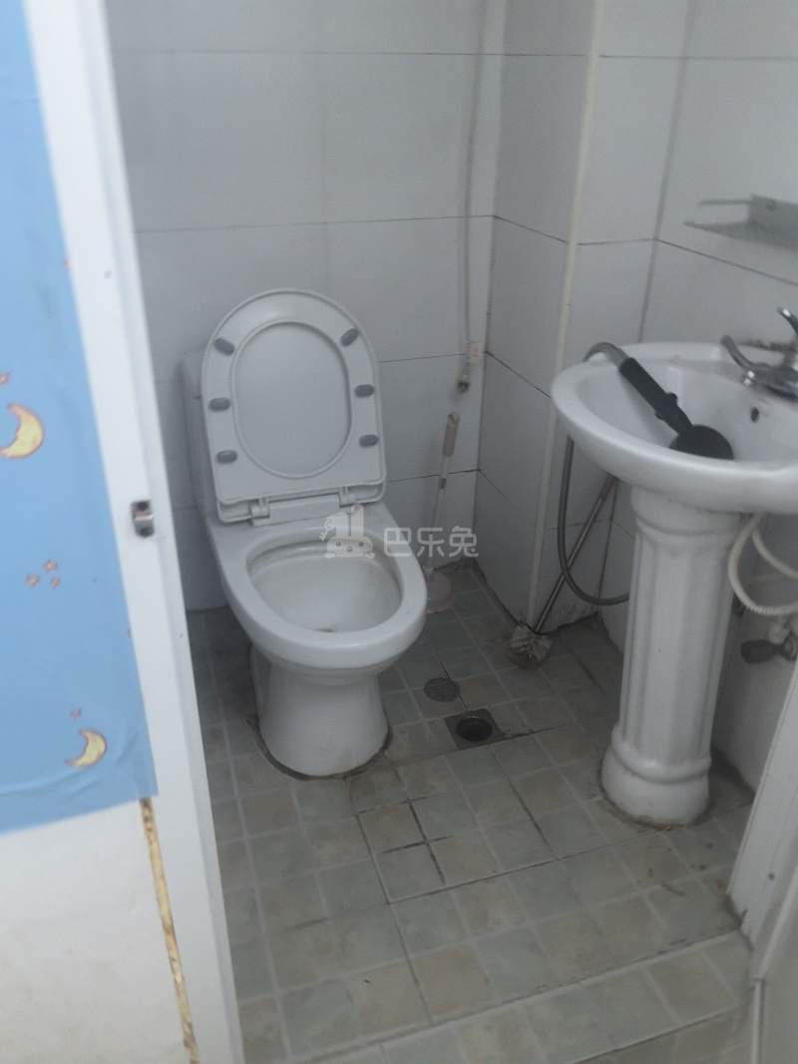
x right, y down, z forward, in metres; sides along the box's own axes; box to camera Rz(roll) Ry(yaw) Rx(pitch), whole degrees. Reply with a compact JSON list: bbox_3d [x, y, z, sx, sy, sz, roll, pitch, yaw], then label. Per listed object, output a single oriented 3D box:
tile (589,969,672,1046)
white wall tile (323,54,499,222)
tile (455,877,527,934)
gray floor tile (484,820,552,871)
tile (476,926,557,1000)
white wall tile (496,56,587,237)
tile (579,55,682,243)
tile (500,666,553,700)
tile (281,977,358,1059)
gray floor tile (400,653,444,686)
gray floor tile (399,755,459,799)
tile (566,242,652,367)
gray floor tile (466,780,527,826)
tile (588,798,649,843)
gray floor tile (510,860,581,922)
[{"bbox_3d":[0.338,0.679,1.190,0.093,0.010,0.092,-8,30,-15],"label":"tile"},{"bbox_3d":[0.028,-0.810,1.718,0.374,0.307,0.010,-8,30,-15],"label":"white wall tile"},{"bbox_3d":[0.143,0.600,1.329,0.090,0.010,0.089,-8,30,-15],"label":"tile"},{"bbox_3d":[0.203,0.543,1.433,0.091,0.010,0.087,-8,30,-15],"label":"gray floor tile"},{"bbox_3d":[0.173,0.647,1.245,0.096,0.010,0.096,-8,29,-16],"label":"tile"},{"bbox_3d":[0.264,-0.742,1.600,0.010,0.296,0.312,-9,31,-16],"label":"white wall tile"},{"bbox_3d":[0.414,-0.690,1.516,0.163,0.301,0.010,-9,31,-16],"label":"tile"},{"bbox_3d":[0.278,0.334,1.816,0.093,0.010,0.093,-8,30,-15],"label":"tile"},{"bbox_3d":[-0.113,0.687,1.170,0.092,0.010,0.090,-8,30,-15],"label":"tile"},{"bbox_3d":[0.059,0.310,1.842,0.095,0.010,0.095,-8,30,-15],"label":"gray floor tile"},{"bbox_3d":[0.057,0.465,1.573,0.093,0.010,0.093,-8,31,-15],"label":"gray floor tile"},{"bbox_3d":[0.408,-0.421,1.656,0.176,0.303,0.010,-9,31,-17],"label":"tile"},{"bbox_3d":[0.178,0.502,1.529,0.092,0.010,0.092,-8,29,-15],"label":"gray floor tile"},{"bbox_3d":[0.404,0.521,1.512,0.101,0.010,0.099,-8,29,-16],"label":"tile"},{"bbox_3d":[0.238,0.591,1.361,0.092,0.010,0.092,-8,29,-15],"label":"gray floor tile"}]

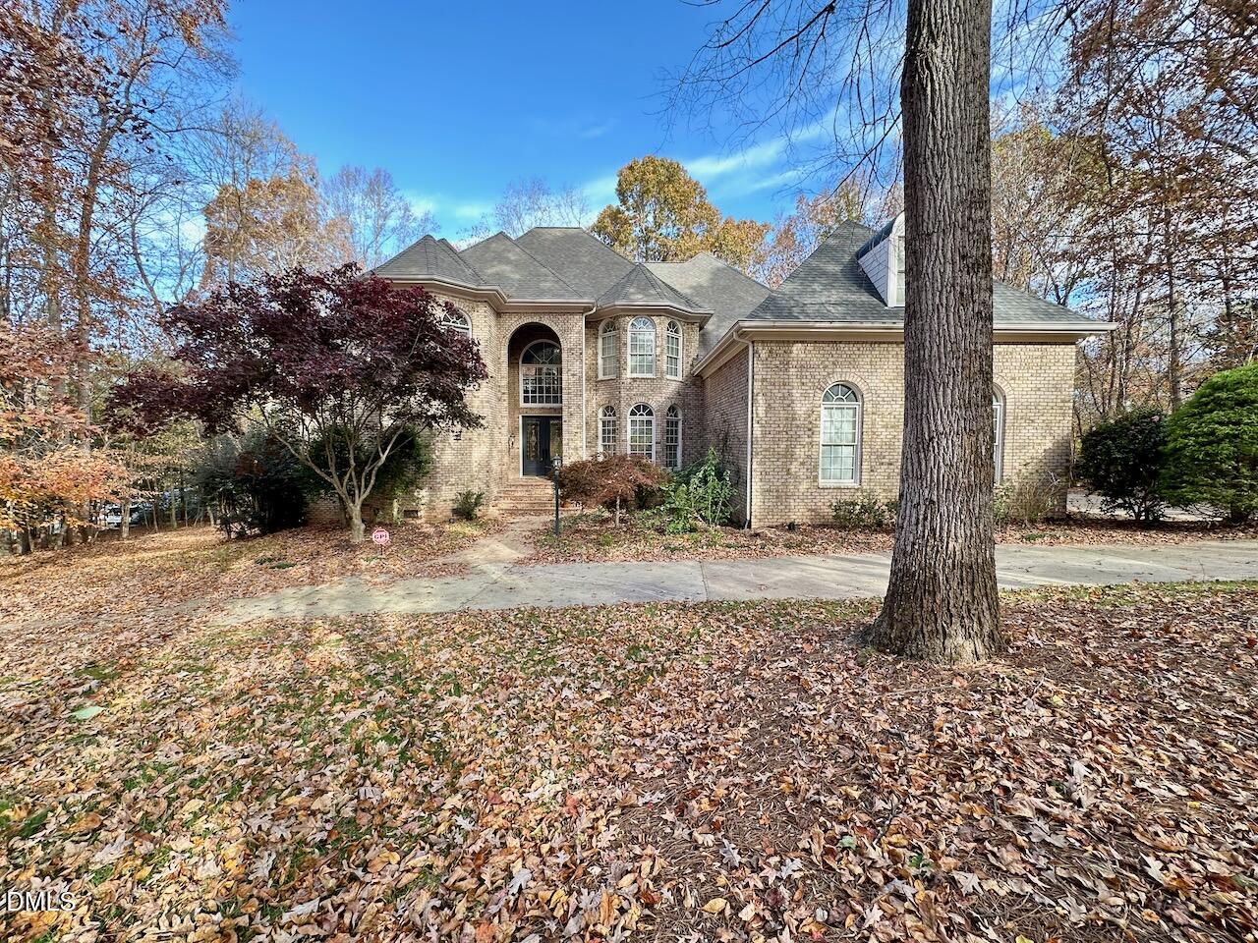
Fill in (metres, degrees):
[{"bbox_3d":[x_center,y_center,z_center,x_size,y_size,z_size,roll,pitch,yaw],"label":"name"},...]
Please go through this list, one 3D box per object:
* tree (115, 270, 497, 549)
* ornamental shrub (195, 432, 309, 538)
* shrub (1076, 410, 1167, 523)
[{"bbox_3d":[-6.876,-1.479,11.526,7.200,6.200,6.400,0,3,0],"label":"tree"},{"bbox_3d":[-10.159,0.350,13.720,2.700,2.850,2.500,0,3,0],"label":"ornamental shrub"},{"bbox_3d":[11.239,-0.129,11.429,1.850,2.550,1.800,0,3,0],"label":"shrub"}]

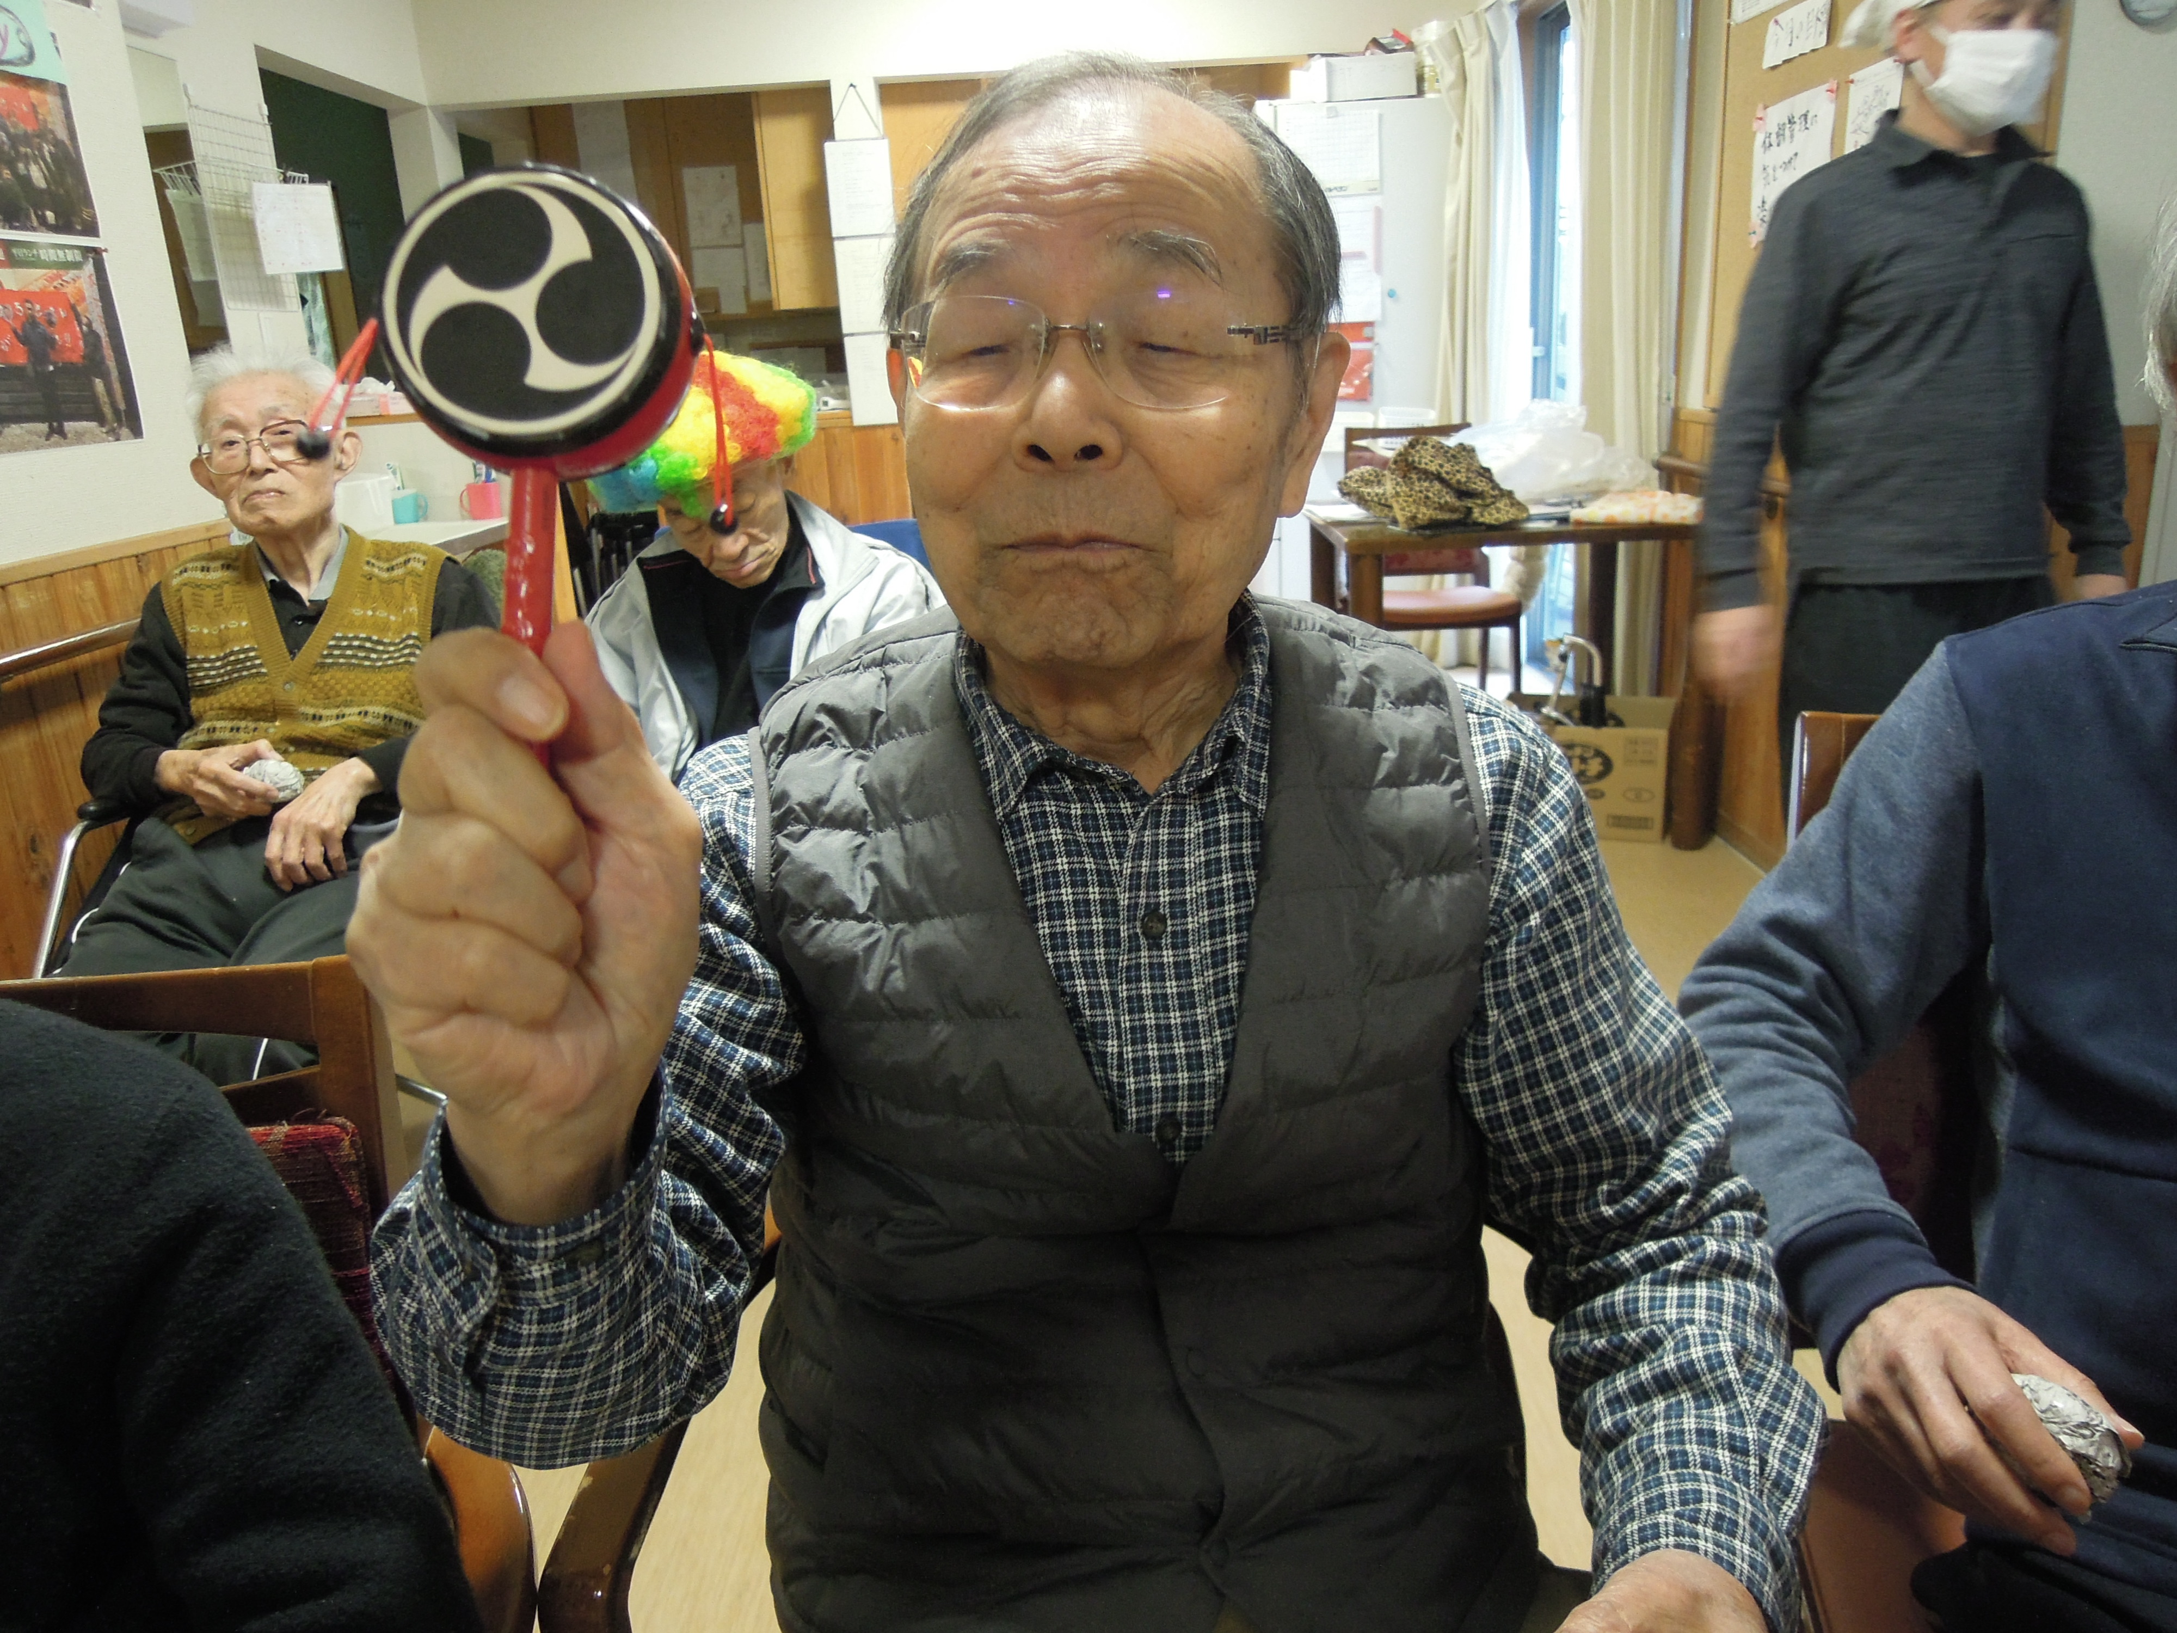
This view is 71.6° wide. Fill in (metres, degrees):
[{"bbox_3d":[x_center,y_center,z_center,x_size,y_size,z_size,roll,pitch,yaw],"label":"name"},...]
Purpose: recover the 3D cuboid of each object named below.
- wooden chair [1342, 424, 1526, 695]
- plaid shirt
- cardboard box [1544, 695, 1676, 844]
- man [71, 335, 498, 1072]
[{"bbox_3d":[0.976,-0.648,4.330,0.450,0.866,0.520,-3,17,0],"label":"wooden chair"},{"bbox_3d":[0.026,0.156,0.663,0.520,0.490,0.440,-3,17,0],"label":"plaid shirt"},{"bbox_3d":[1.170,-0.124,3.587,0.390,0.268,0.320,3,18,18],"label":"cardboard box"},{"bbox_3d":[-0.898,0.054,1.776,0.530,1.170,0.850,-10,18,-21],"label":"man"}]

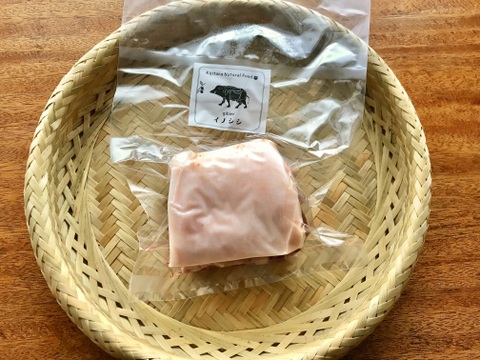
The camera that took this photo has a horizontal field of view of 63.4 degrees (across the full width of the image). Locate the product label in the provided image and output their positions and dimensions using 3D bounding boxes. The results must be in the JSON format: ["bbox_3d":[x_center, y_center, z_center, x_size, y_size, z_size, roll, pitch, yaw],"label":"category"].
[{"bbox_3d":[-0.008,-0.068,0.319,0.063,0.003,0.059,5,72,-2],"label":"product label"}]

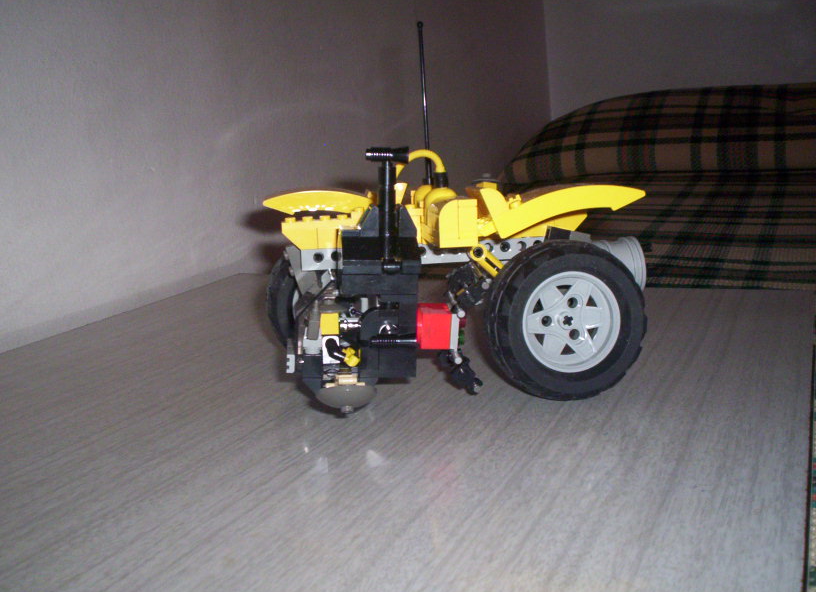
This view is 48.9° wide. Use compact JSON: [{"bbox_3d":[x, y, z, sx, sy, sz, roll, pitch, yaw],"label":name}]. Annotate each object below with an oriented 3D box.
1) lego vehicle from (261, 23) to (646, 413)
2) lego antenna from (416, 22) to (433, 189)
[{"bbox_3d":[0.025,-0.044,0.427,0.189,0.170,0.151,-5,11,-8],"label":"lego vehicle"},{"bbox_3d":[0.008,-0.092,0.429,0.005,0.077,0.005,-5,11,-8],"label":"lego antenna"}]

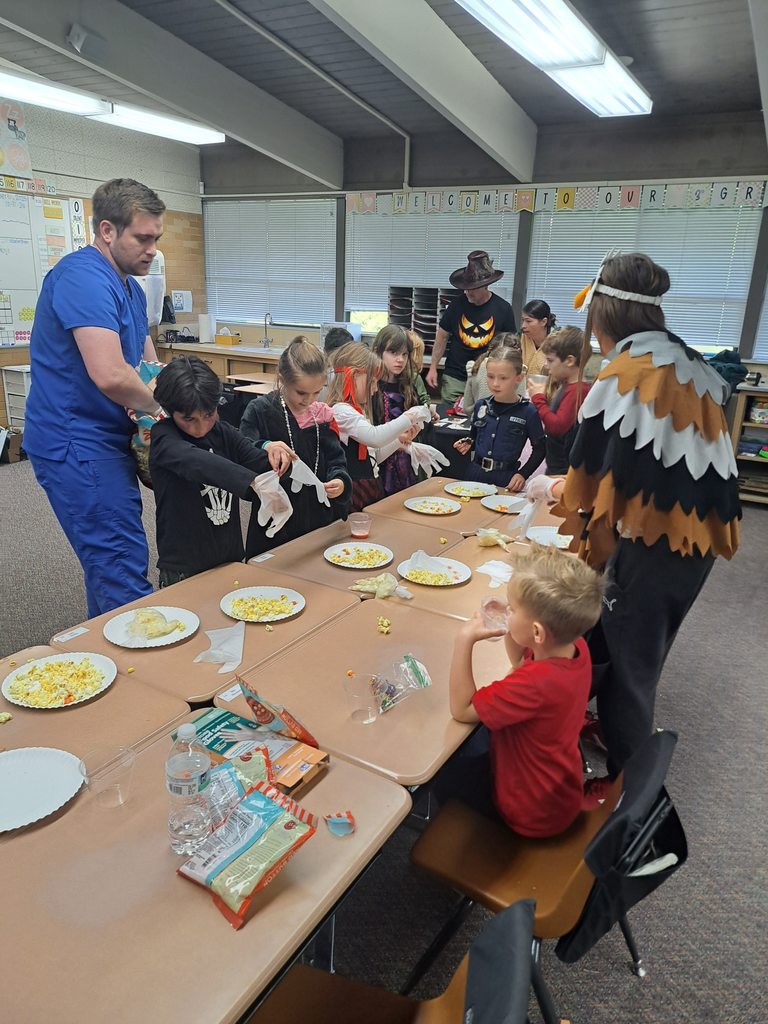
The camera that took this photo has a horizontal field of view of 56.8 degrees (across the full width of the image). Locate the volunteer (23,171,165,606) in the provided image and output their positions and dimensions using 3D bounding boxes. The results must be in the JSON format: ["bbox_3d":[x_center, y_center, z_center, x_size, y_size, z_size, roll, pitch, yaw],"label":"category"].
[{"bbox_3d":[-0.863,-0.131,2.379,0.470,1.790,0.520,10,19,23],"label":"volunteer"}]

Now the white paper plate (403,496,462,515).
[{"bbox_3d":[0.195,-0.024,2.854,0.231,0.020,0.231,2,17,-1],"label":"white paper plate"}]

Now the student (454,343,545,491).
[{"bbox_3d":[0.517,-0.096,3.206,0.380,1.272,0.260,9,19,21],"label":"student"}]

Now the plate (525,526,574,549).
[{"bbox_3d":[0.597,0.091,2.423,0.221,0.020,0.221,2,18,0],"label":"plate"}]

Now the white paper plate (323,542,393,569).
[{"bbox_3d":[-0.078,0.139,2.215,0.221,0.020,0.221,2,18,0],"label":"white paper plate"}]

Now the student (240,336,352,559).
[{"bbox_3d":[-0.307,0.116,2.379,0.380,1.340,0.400,17,23,40],"label":"student"}]

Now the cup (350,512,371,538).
[{"bbox_3d":[-0.081,0.047,2.407,0.076,0.076,0.076,2,18,0],"label":"cup"}]

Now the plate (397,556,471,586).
[{"bbox_3d":[0.150,0.179,2.109,0.221,0.020,0.221,2,18,0],"label":"plate"}]

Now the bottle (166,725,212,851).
[{"bbox_3d":[-0.296,0.415,1.073,0.066,0.203,0.066,2,17,-1],"label":"bottle"}]

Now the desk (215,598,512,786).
[{"bbox_3d":[0.001,0.681,1.696,0.475,0.690,0.610,12,21,29],"label":"desk"}]

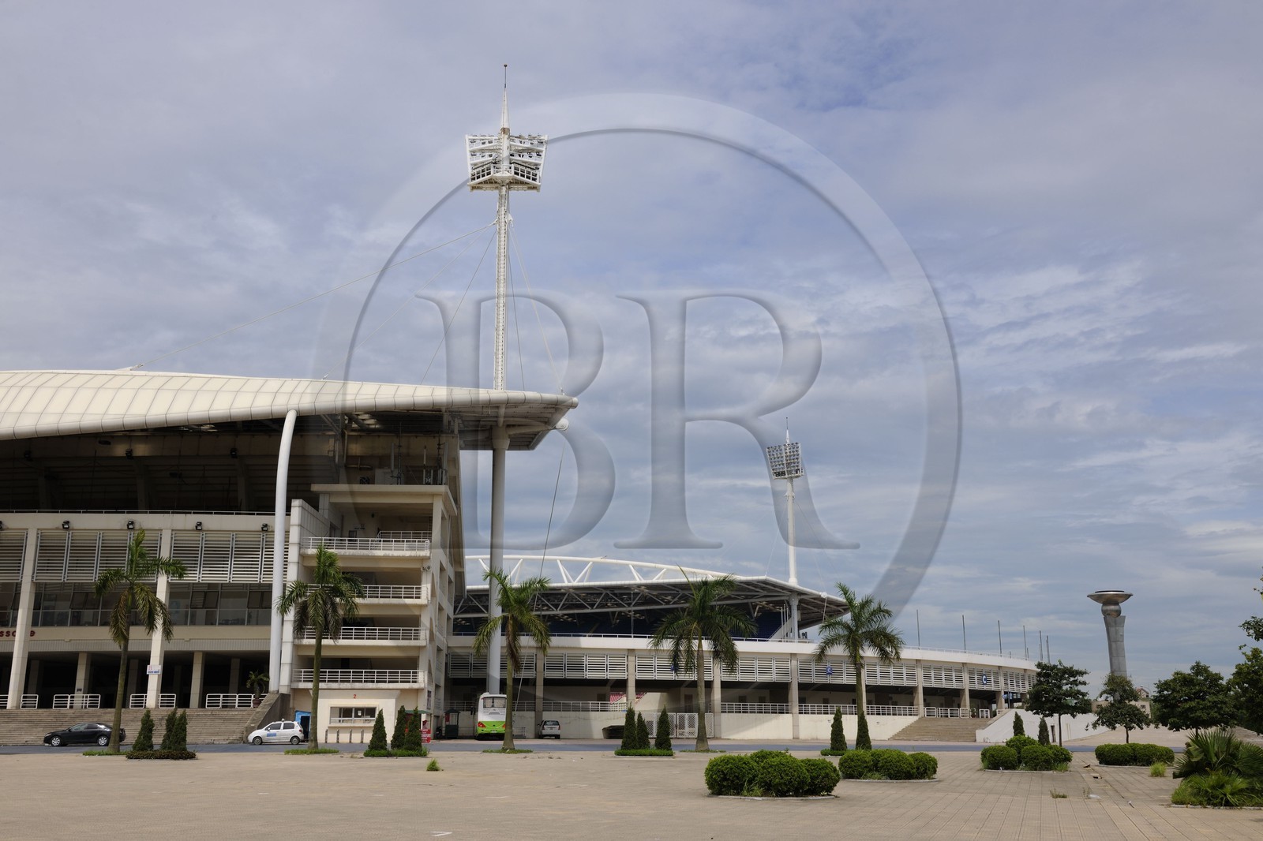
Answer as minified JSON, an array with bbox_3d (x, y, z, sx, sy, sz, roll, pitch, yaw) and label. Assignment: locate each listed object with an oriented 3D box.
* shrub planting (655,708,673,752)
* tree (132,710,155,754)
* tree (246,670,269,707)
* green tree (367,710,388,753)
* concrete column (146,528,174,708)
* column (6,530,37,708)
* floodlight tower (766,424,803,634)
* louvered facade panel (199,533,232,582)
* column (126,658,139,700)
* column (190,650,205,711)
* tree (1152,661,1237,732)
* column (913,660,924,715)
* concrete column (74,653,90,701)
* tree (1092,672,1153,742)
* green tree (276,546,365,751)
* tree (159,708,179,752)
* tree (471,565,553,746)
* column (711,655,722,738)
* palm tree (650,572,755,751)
[{"bbox_3d":[1.433,13.917,56.768,0.780,2.153,0.780,0,-14,0],"label":"shrub planting"},{"bbox_3d":[-19.297,12.415,50.028,0.860,1.850,0.860,0,-14,0],"label":"tree"},{"bbox_3d":[-26.069,18.826,88.311,1.500,2.498,1.500,0,-14,0],"label":"tree"},{"bbox_3d":[-11.328,14.012,56.743,0.850,1.958,0.850,0,-14,0],"label":"green tree"},{"bbox_3d":[-33.416,14.024,89.981,0.720,12.715,0.750,1,-14,-3],"label":"concrete column"},{"bbox_3d":[-44.443,14.490,92.401,0.680,12.850,0.780,1,-14,-3],"label":"column"},{"bbox_3d":[30.281,28.631,238.587,7.200,57.267,3.200,-8,-15,29],"label":"floodlight tower"},{"bbox_3d":[-29.454,9.737,89.695,1.954,3.525,0.150,1,-14,-6],"label":"louvered facade panel"},{"bbox_3d":[-43.847,23.332,110.882,0.680,4.300,0.740,1,-14,-3],"label":"column"},{"bbox_3d":[-33.440,20.124,97.475,0.650,4.628,0.680,1,-14,-3],"label":"column"},{"bbox_3d":[28.708,14.536,64.385,4.228,4.456,4.000,0,-13,0],"label":"tree"},{"bbox_3d":[25.751,23.947,113.031,0.850,5.028,0.600,13,-18,-42],"label":"column"},{"bbox_3d":[-44.280,21.044,101.689,0.650,4.450,0.720,1,-14,-3],"label":"concrete column"},{"bbox_3d":[24.935,14.891,63.987,2.800,3.919,2.800,0,-14,0],"label":"tree"},{"bbox_3d":[-16.408,11.837,66.436,4.600,10.748,4.600,0,-13,0],"label":"green tree"},{"bbox_3d":[-18.702,12.670,51.236,0.800,1.920,0.800,0,-14,0],"label":"tree"},{"bbox_3d":[-6.325,12.470,66.076,4.100,9.351,4.200,0,-13,0],"label":"tree"},{"bbox_3d":[7.307,23.255,106.817,0.700,7.104,0.850,3,-14,-12],"label":"column"},{"bbox_3d":[3.658,12.546,66.057,5.300,9.193,5.000,0,-13,0],"label":"palm tree"}]

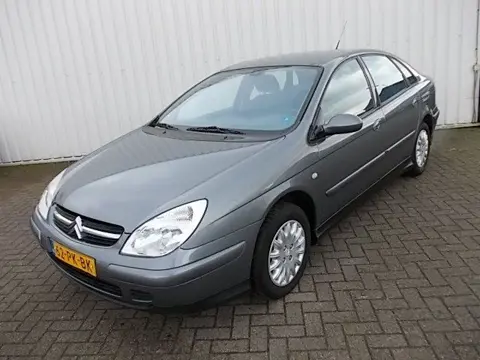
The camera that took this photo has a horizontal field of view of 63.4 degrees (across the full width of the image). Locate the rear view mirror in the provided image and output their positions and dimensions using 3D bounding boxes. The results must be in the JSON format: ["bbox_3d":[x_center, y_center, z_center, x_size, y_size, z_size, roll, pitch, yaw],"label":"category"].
[{"bbox_3d":[0.617,-0.351,2.411,0.230,0.150,0.150,9,22,39],"label":"rear view mirror"}]

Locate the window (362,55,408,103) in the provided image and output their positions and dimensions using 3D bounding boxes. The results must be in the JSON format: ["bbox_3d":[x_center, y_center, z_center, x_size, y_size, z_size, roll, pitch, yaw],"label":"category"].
[{"bbox_3d":[1.353,-0.949,3.550,0.100,0.430,0.830,-12,9,44],"label":"window"}]

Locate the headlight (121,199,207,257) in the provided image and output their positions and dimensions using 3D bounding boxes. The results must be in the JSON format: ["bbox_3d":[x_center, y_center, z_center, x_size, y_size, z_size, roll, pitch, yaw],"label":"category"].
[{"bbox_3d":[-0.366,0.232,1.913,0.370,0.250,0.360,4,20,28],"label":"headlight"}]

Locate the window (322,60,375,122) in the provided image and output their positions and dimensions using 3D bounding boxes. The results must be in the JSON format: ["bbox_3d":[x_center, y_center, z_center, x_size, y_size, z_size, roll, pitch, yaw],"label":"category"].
[{"bbox_3d":[0.741,-0.657,2.857,0.100,0.460,0.980,-12,9,44],"label":"window"}]

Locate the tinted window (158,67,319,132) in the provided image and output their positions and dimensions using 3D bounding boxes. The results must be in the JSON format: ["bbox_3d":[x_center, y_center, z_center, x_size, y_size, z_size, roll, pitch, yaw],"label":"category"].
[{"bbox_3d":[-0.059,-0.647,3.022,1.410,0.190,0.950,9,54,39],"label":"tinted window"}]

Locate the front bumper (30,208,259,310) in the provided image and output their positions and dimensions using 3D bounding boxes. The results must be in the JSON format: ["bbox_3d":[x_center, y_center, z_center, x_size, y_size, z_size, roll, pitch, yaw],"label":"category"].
[{"bbox_3d":[-0.742,0.397,2.398,1.750,0.450,0.660,9,22,39],"label":"front bumper"}]

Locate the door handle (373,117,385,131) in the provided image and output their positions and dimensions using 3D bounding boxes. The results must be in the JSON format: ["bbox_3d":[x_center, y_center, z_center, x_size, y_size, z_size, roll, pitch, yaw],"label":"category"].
[{"bbox_3d":[1.097,-0.451,3.089,0.060,0.085,0.200,9,22,39],"label":"door handle"}]

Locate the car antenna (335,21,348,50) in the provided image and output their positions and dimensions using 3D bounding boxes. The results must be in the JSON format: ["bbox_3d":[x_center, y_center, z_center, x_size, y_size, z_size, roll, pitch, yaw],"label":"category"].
[{"bbox_3d":[1.118,-1.585,4.262,0.020,0.420,0.020,9,-21,39],"label":"car antenna"}]

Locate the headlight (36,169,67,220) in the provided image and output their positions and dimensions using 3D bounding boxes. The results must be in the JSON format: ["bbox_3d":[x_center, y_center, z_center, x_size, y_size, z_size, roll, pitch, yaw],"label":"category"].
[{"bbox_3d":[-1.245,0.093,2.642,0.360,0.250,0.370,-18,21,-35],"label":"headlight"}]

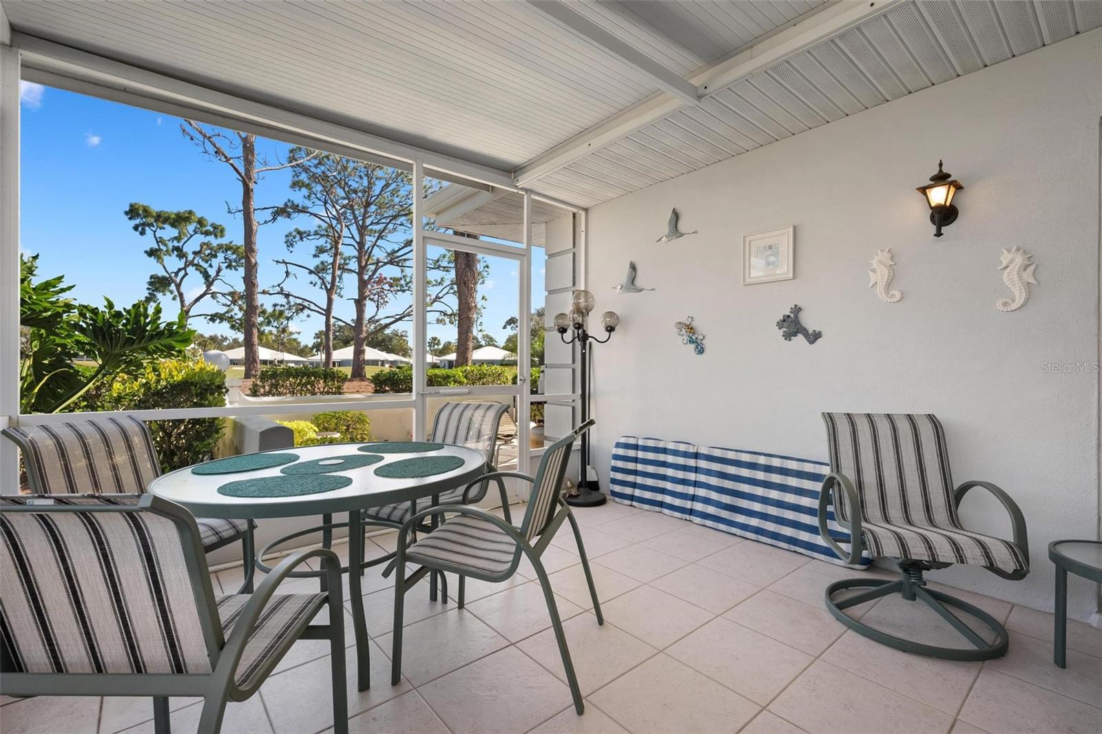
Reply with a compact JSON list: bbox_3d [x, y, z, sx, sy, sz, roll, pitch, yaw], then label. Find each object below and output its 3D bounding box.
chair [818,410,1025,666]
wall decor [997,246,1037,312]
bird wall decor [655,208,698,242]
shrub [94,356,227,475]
[{"bbox_3d":[1.589,0.678,2.178,0.650,0.887,0.678,0,0,13],"label":"chair"},{"bbox_3d":[2.117,-0.400,2.225,0.032,0.300,0.136,0,0,-41],"label":"wall decor"},{"bbox_3d":[0.917,-1.050,3.589,0.040,0.240,0.366,0,0,-41],"label":"bird wall decor"},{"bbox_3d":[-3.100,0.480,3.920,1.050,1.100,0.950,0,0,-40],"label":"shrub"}]

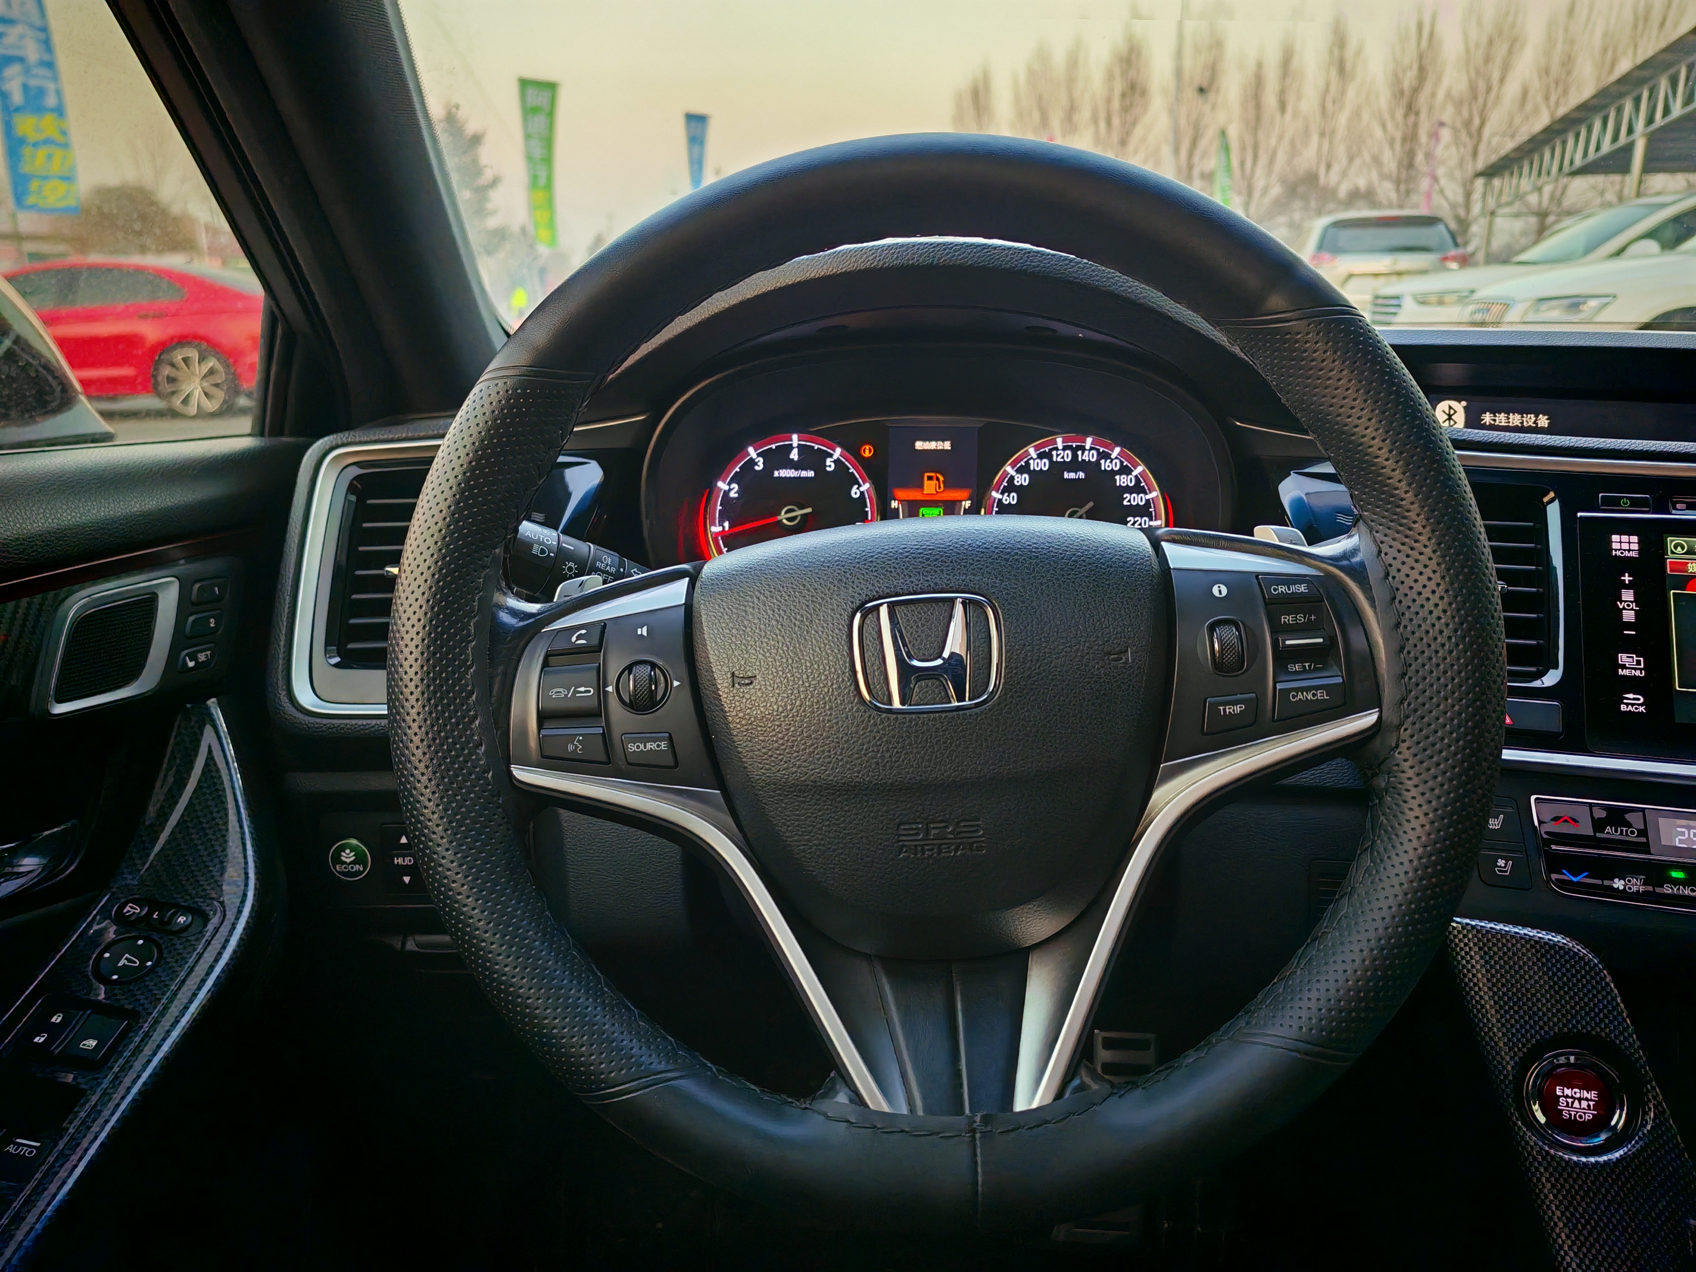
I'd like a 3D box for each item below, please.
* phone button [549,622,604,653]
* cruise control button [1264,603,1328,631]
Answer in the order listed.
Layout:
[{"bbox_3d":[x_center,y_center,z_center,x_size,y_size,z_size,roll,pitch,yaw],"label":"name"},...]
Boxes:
[{"bbox_3d":[-0.098,0.002,0.466,0.021,0.010,0.007,-4,-12,4],"label":"phone button"},{"bbox_3d":[0.157,-0.006,0.447,0.019,0.010,0.007,-4,-12,4],"label":"cruise control button"}]

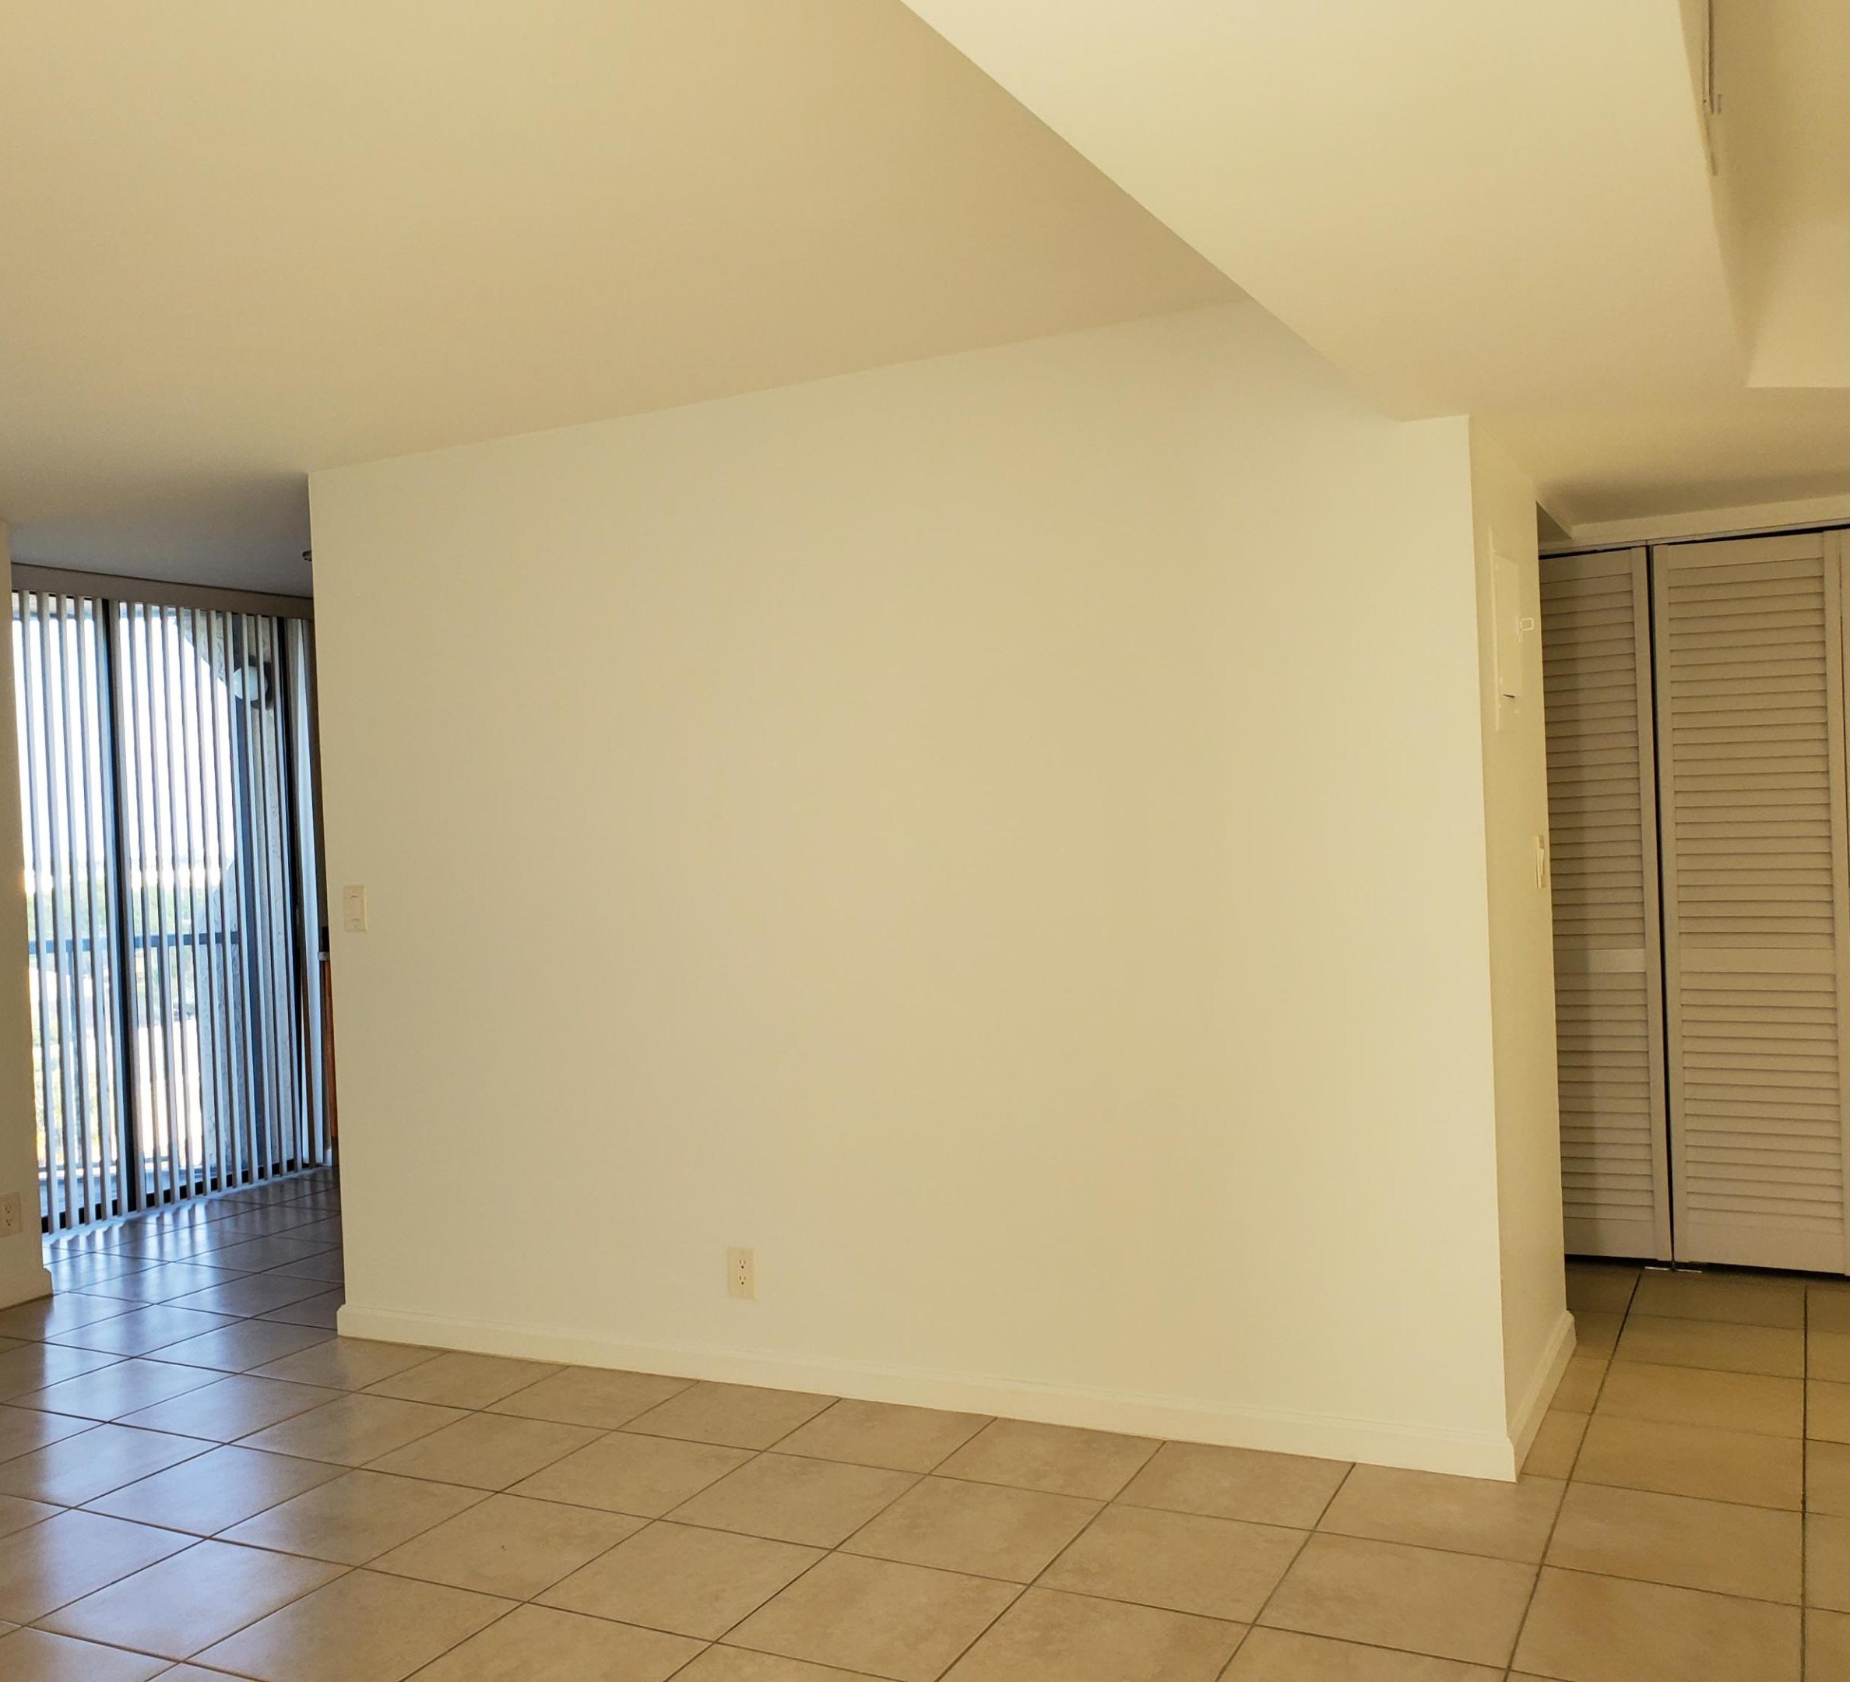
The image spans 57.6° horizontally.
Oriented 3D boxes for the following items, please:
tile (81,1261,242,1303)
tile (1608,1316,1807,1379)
[{"bbox_3d":[-2.438,1.424,5.410,0.400,0.010,0.392,-2,0,27],"label":"tile"},{"bbox_3d":[1.920,1.235,4.111,0.400,0.010,0.392,-2,0,27],"label":"tile"}]

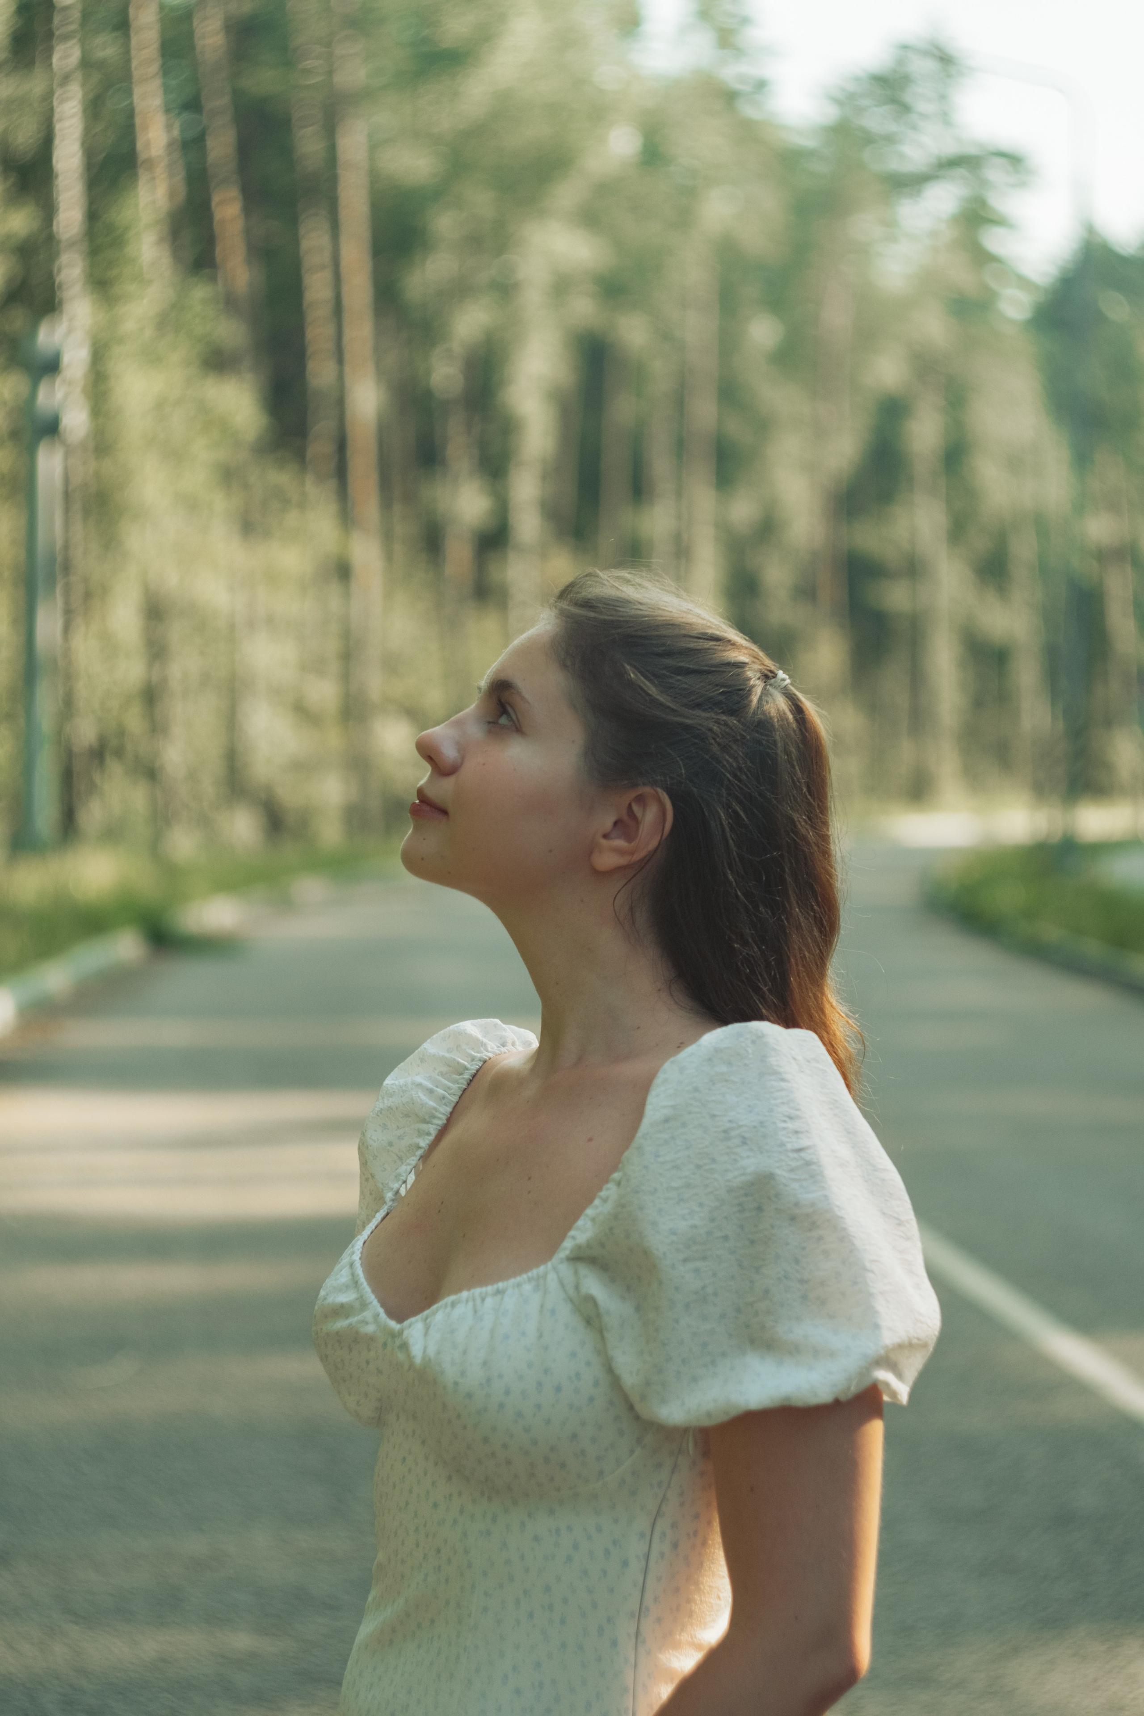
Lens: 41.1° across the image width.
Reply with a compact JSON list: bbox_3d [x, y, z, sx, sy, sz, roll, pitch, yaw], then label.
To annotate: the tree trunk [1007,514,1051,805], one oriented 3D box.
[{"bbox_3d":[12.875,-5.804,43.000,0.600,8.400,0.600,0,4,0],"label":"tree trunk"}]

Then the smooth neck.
[{"bbox_3d":[0.019,0.075,0.950,0.130,0.125,0.115,-1,4,-18],"label":"smooth neck"}]

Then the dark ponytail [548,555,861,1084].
[{"bbox_3d":[0.082,-0.017,0.950,0.190,0.320,0.170,-1,4,-10],"label":"dark ponytail"}]

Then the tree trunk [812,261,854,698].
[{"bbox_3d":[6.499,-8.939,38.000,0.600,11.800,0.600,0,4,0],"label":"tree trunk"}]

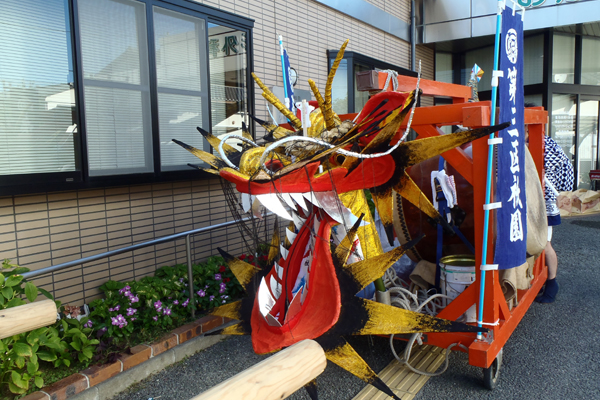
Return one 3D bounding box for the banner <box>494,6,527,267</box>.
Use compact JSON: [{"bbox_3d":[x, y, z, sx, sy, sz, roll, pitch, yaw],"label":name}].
[{"bbox_3d":[1.243,-0.359,2.834,0.060,1.460,0.430,6,11,43],"label":"banner"}]

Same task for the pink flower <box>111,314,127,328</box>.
[{"bbox_3d":[-1.245,0.827,3.330,0.110,0.095,0.080,-3,7,-17],"label":"pink flower"}]

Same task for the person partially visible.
[{"bbox_3d":[2.240,0.040,4.370,0.420,1.700,0.500,-3,7,-17],"label":"person partially visible"}]

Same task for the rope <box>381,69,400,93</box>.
[{"bbox_3d":[0.582,-0.777,3.156,0.130,0.150,0.150,3,8,34],"label":"rope"}]

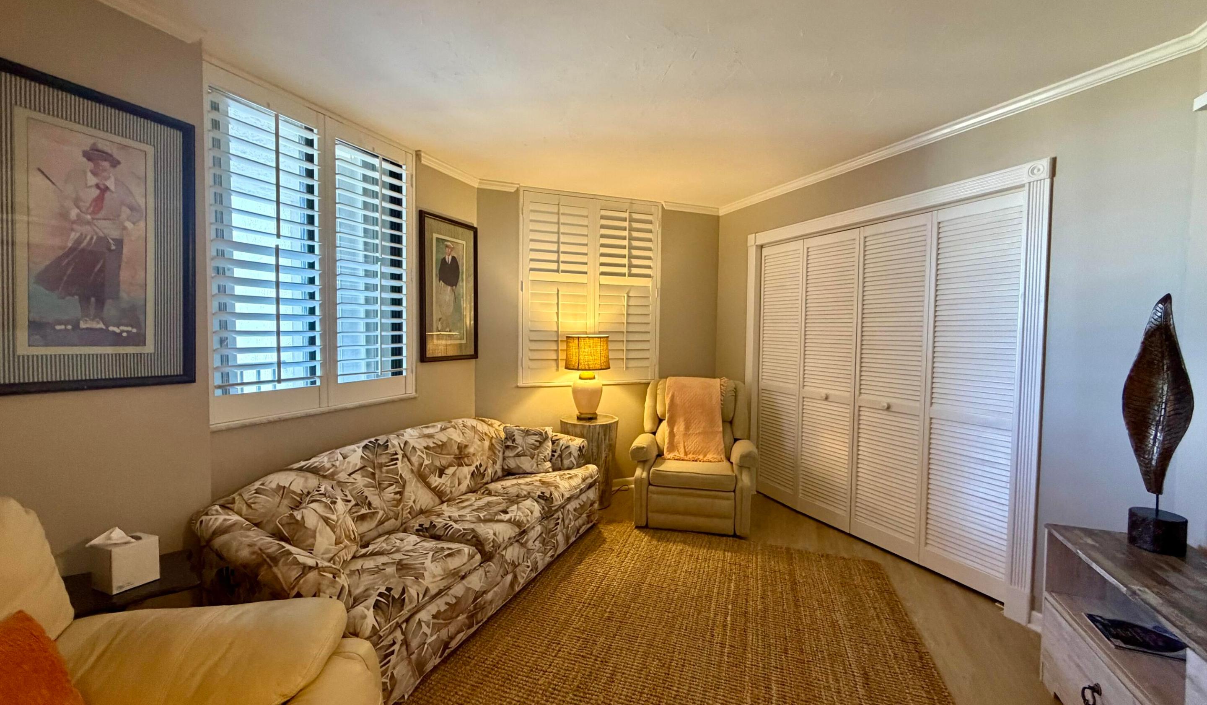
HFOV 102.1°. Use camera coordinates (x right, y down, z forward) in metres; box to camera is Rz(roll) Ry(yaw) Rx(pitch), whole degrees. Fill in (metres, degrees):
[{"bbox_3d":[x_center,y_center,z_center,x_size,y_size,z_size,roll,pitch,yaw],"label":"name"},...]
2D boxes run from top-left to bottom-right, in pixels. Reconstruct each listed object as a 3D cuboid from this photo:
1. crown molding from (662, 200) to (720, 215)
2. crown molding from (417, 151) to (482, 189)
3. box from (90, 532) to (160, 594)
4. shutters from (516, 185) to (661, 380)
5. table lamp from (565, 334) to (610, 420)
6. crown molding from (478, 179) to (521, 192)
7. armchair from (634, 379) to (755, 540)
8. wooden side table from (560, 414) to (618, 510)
[{"bbox_3d":[0.790,-1.266,4.303,0.578,0.055,0.045,0,3,-21],"label":"crown molding"},{"bbox_3d":[-1.039,-1.243,3.348,0.045,0.055,0.618,2,3,22],"label":"crown molding"},{"bbox_3d":[-1.512,0.662,1.542,0.112,0.133,0.115,2,3,20],"label":"box"},{"bbox_3d":[-0.079,-0.502,3.989,1.206,1.534,0.060,0,3,-21],"label":"shutters"},{"bbox_3d":[-0.119,0.192,3.798,0.349,0.653,0.349,1,3,0],"label":"table lamp"},{"bbox_3d":[-0.775,-1.255,3.688,0.319,0.055,0.045,0,3,-21],"label":"crown molding"},{"bbox_3d":[0.688,0.705,3.717,0.837,0.981,0.897,1,3,11],"label":"armchair"},{"bbox_3d":[-0.116,0.852,3.803,0.448,0.658,0.448,1,3,0],"label":"wooden side table"}]

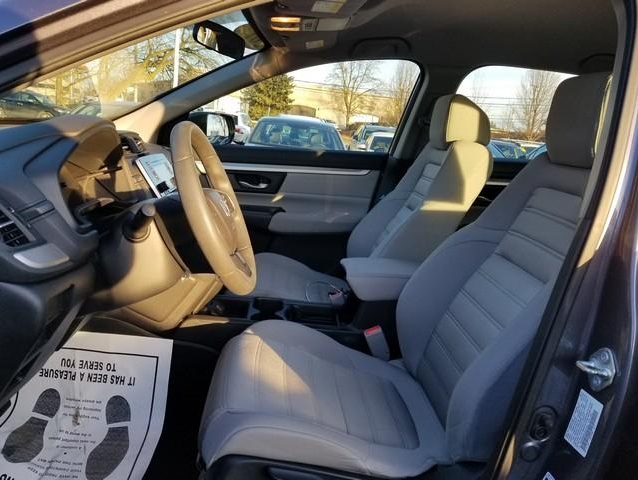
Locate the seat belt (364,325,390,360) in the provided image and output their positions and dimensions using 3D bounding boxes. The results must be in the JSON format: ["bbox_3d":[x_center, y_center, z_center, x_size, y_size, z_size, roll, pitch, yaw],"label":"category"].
[{"bbox_3d":[0.163,0.279,1.288,0.048,0.105,0.032,-19,13,2],"label":"seat belt"}]

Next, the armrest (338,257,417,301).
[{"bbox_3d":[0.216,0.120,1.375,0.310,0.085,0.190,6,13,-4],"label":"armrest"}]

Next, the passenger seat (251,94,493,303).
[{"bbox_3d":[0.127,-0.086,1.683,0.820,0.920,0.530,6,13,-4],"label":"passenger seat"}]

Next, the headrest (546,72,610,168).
[{"bbox_3d":[0.546,-0.222,0.936,0.135,0.190,0.255,6,13,-4],"label":"headrest"}]

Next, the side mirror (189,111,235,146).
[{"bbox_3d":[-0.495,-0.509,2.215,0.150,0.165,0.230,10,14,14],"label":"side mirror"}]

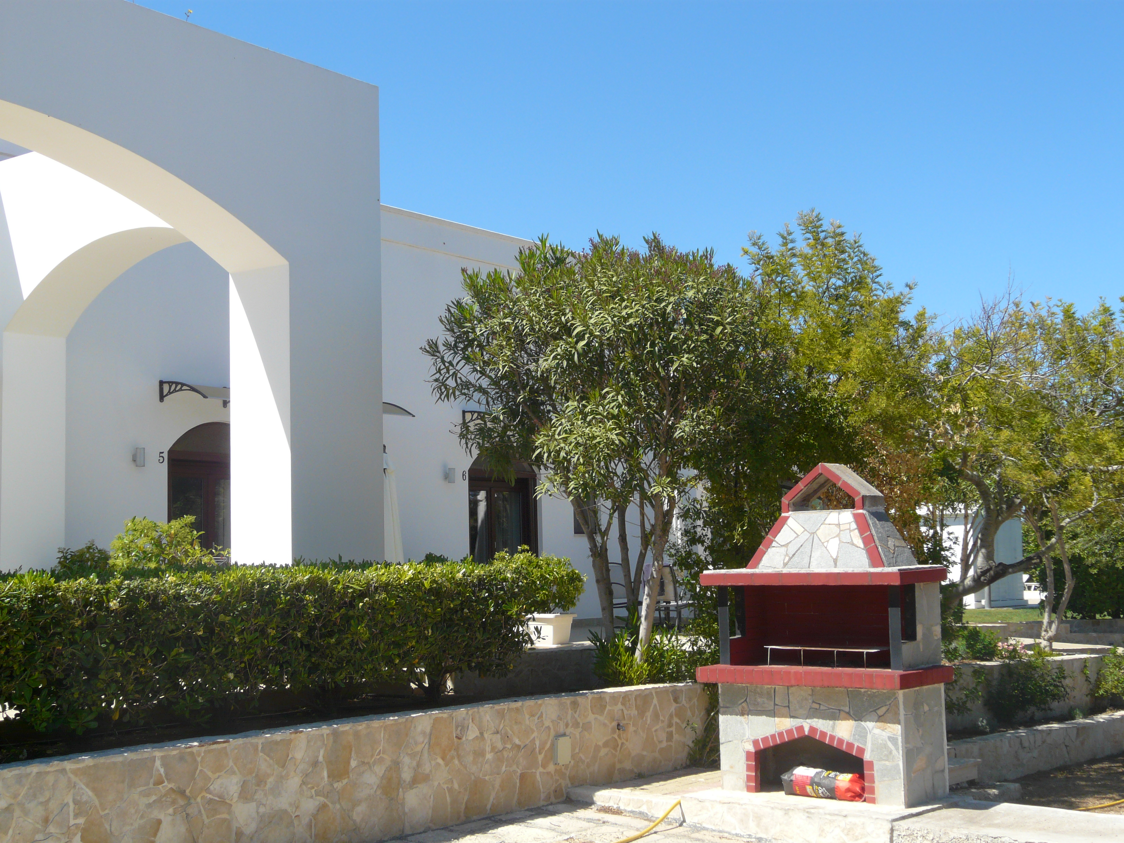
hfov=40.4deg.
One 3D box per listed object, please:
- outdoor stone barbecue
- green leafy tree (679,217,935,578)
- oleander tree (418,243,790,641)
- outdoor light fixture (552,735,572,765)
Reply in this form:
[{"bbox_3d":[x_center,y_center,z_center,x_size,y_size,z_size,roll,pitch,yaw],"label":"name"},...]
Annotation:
[{"bbox_3d":[1.718,1.359,10.111,1.500,2.171,0.741,-6,-7,39],"label":"outdoor stone barbecue"},{"bbox_3d":[2.346,-0.060,14.800,2.700,3.960,2.700,-2,-5,9],"label":"green leafy tree"},{"bbox_3d":[0.379,0.250,12.800,3.050,3.660,2.900,-1,-5,2],"label":"oleander tree"},{"bbox_3d":[-0.004,2.248,10.422,0.055,0.190,0.140,-6,-7,40],"label":"outdoor light fixture"}]

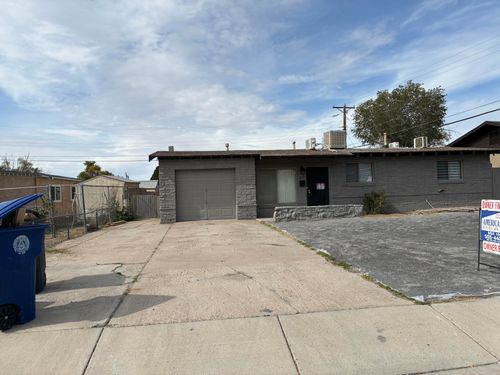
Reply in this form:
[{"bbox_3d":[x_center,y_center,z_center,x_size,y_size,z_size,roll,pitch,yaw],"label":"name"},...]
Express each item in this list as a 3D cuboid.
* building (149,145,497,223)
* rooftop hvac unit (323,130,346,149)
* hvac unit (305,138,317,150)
[{"bbox_3d":[3.110,-0.294,19.140,15.100,3.200,7.400,-1,0,-8],"label":"building"},{"bbox_3d":[4.320,-2.360,19.040,0.880,0.880,0.870,-1,0,-8],"label":"rooftop hvac unit"},{"bbox_3d":[3.120,-2.140,19.100,0.300,0.550,0.820,-1,0,-8],"label":"hvac unit"}]

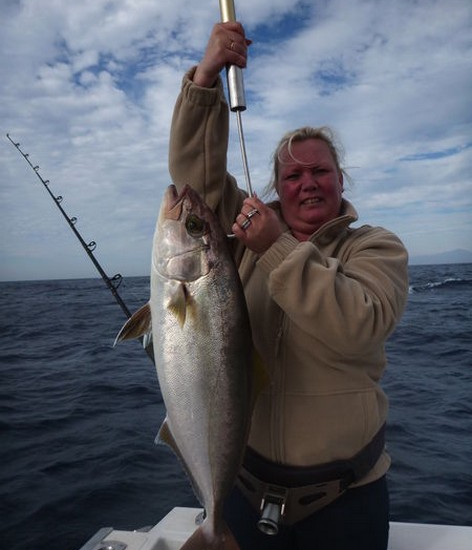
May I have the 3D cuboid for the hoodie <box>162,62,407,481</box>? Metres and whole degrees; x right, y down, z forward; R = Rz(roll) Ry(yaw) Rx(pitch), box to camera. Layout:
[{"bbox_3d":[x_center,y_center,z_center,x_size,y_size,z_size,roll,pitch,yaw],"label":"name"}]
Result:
[{"bbox_3d":[0.145,0.020,1.210,0.540,0.930,0.430,-2,0,26],"label":"hoodie"}]

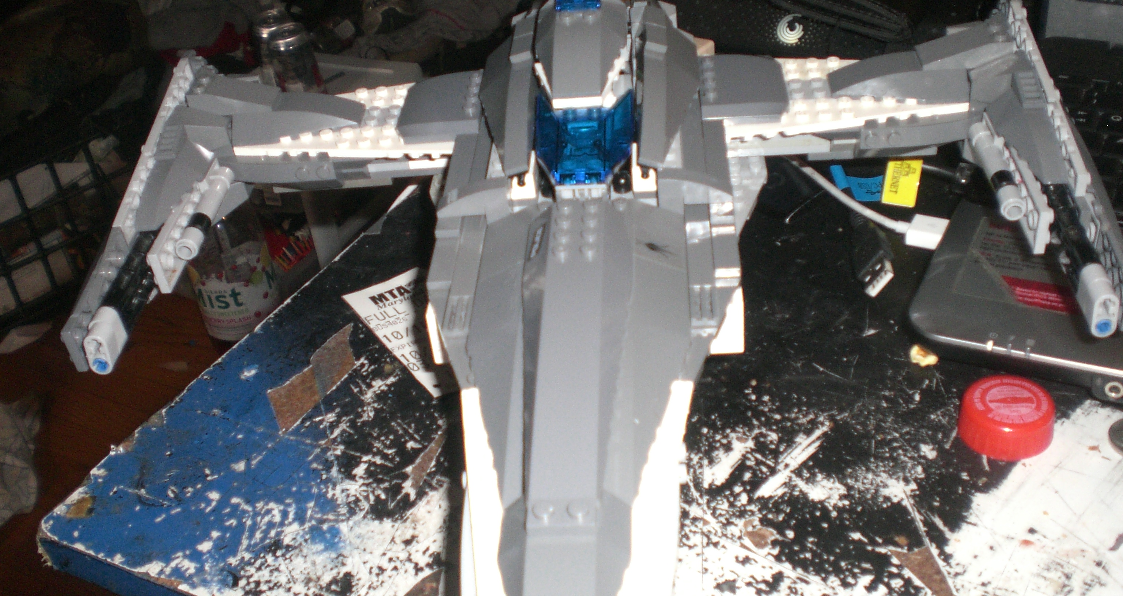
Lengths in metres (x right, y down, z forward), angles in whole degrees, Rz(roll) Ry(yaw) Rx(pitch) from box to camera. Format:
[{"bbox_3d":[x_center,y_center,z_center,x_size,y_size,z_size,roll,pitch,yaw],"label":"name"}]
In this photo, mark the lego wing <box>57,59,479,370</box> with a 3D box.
[{"bbox_3d":[-0.091,-0.040,0.432,0.119,0.048,0.158,-3,38,6],"label":"lego wing"}]

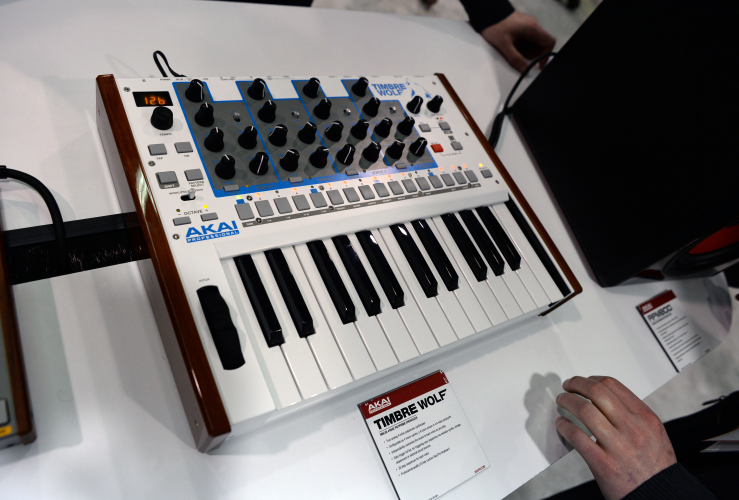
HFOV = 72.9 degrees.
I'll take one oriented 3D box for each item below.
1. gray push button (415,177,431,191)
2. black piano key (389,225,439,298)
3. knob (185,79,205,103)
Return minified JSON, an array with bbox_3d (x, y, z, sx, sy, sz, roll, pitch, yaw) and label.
[{"bbox_3d":[0.059,-0.072,0.547,0.012,0.003,0.015,-13,65,-33],"label":"gray push button"},{"bbox_3d":[0.046,0.007,0.495,0.014,0.011,0.084,-13,65,-33],"label":"black piano key"},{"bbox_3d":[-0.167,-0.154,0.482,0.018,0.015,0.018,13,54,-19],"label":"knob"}]

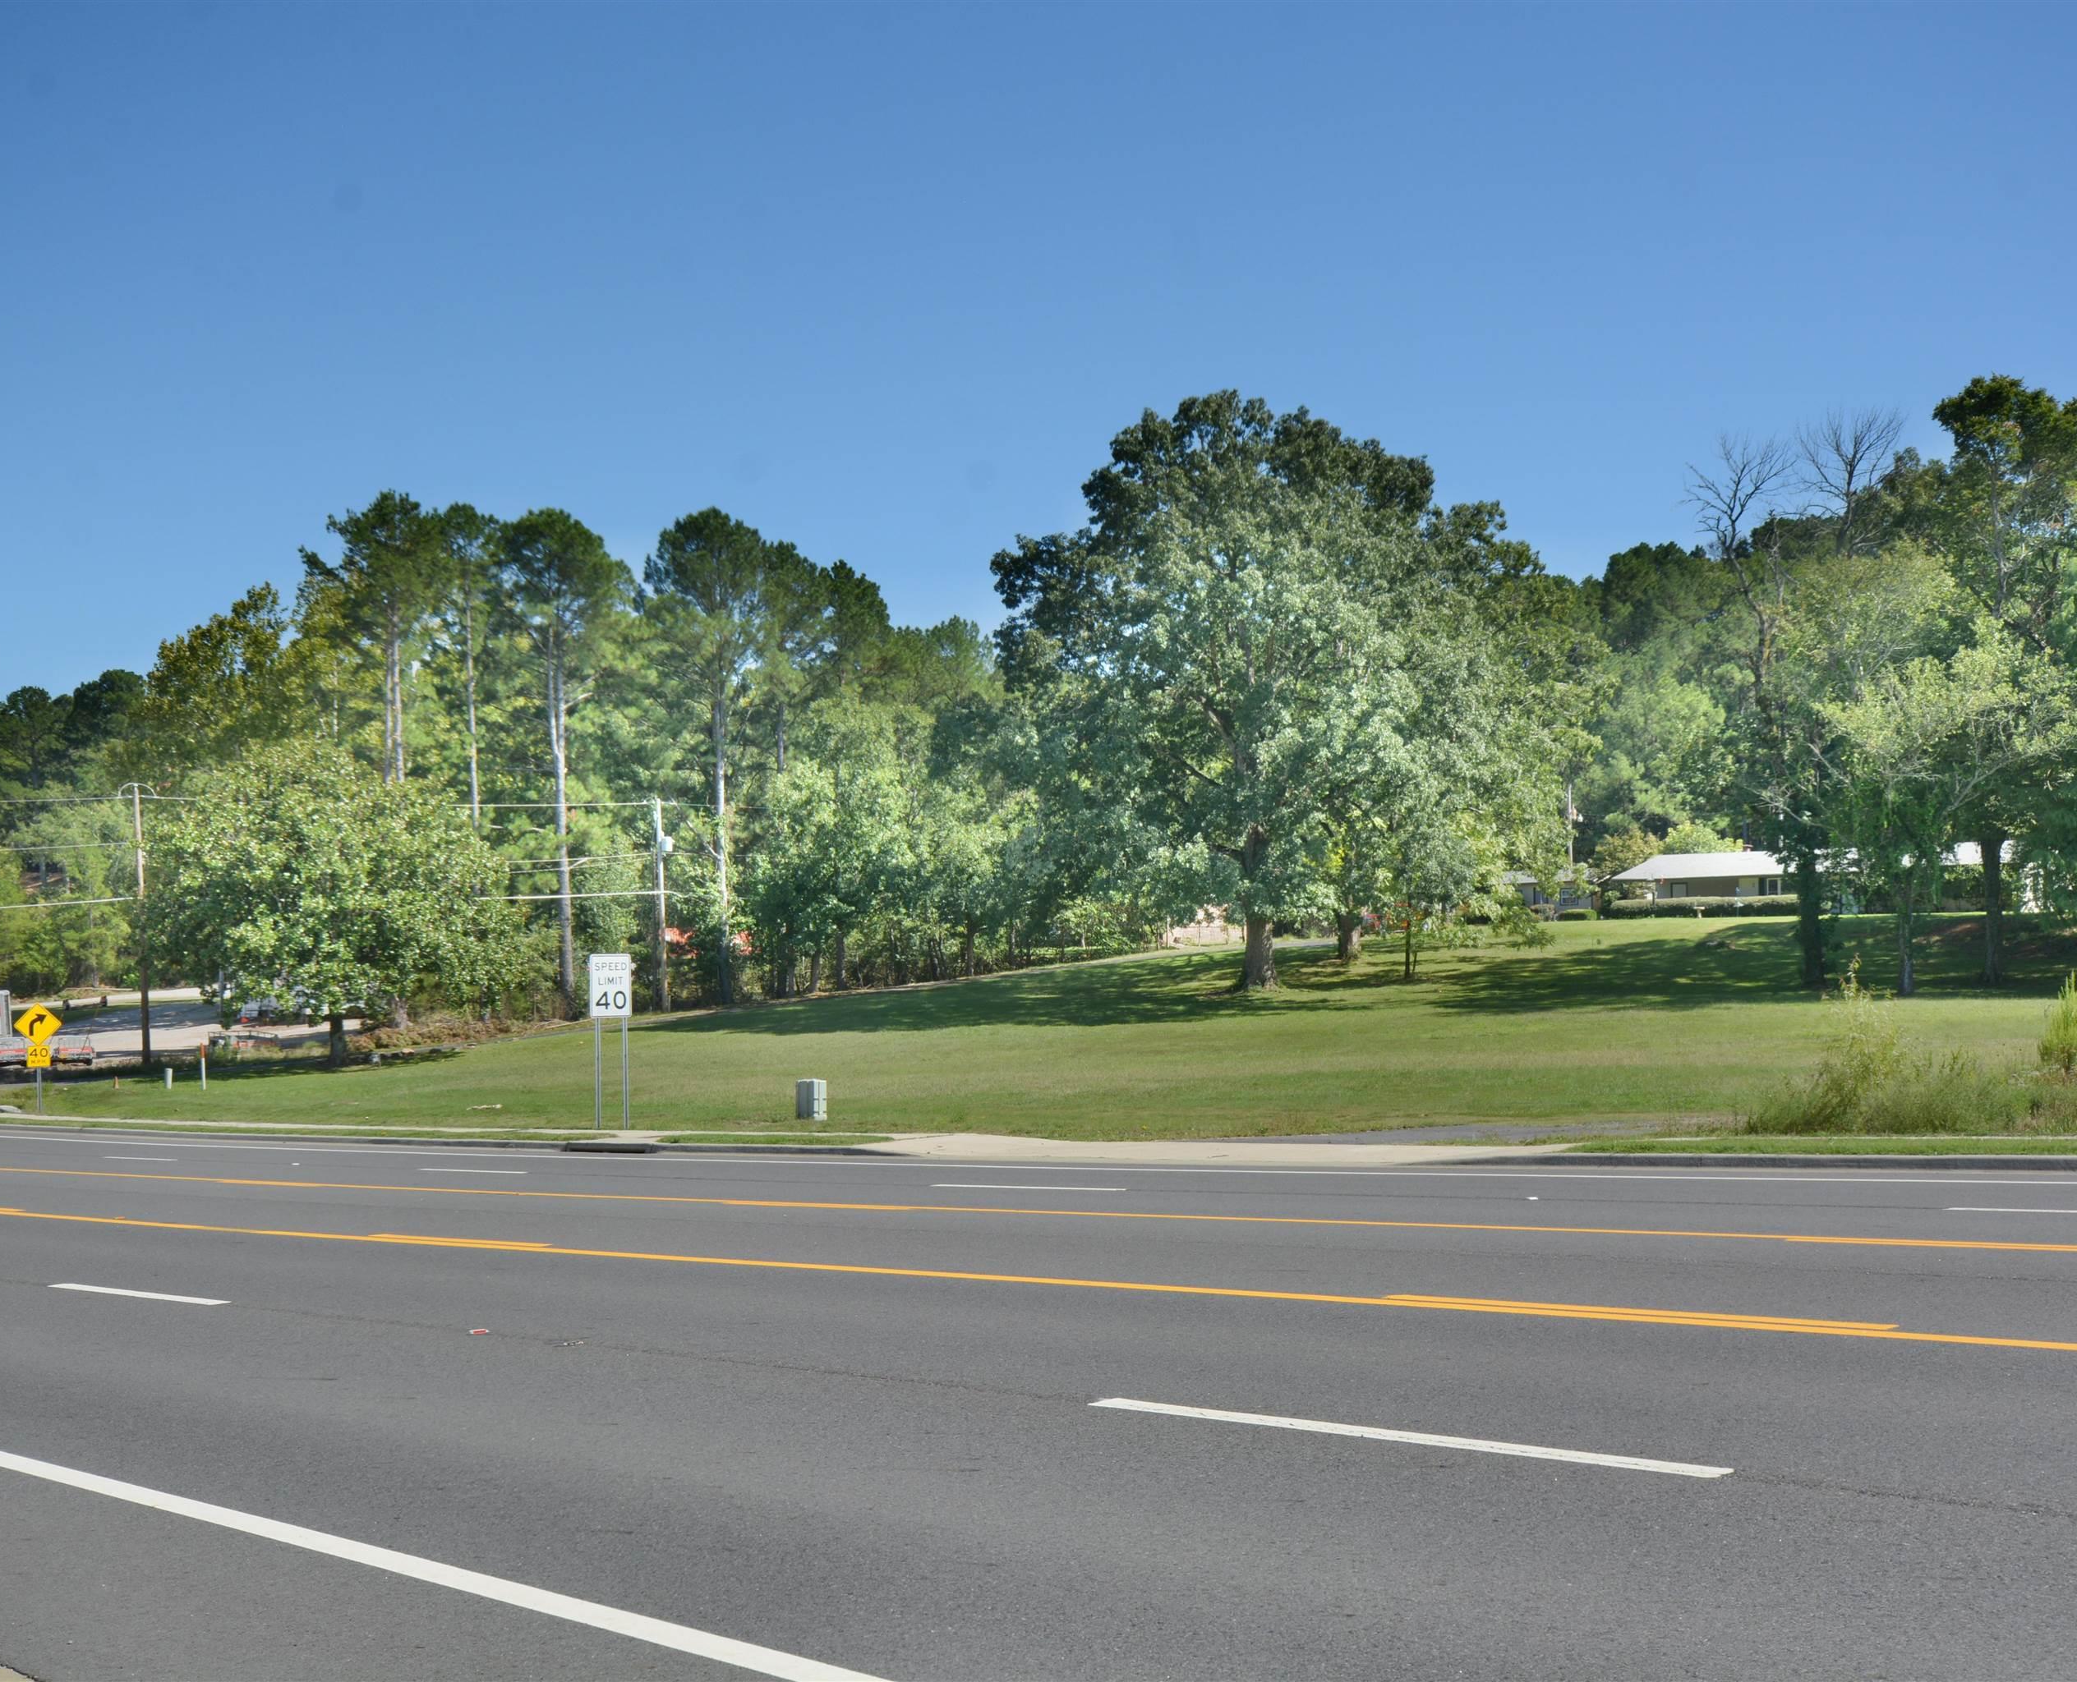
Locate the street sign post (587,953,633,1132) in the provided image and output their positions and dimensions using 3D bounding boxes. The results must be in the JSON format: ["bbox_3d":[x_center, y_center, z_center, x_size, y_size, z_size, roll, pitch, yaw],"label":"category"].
[{"bbox_3d":[-8.230,3.859,48.500,0.930,3.350,0.090,1,-4,-38],"label":"street sign post"}]

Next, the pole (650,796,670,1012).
[{"bbox_3d":[-18.001,2.983,120.000,0.500,10.300,0.450,-1,-3,-9],"label":"pole"}]

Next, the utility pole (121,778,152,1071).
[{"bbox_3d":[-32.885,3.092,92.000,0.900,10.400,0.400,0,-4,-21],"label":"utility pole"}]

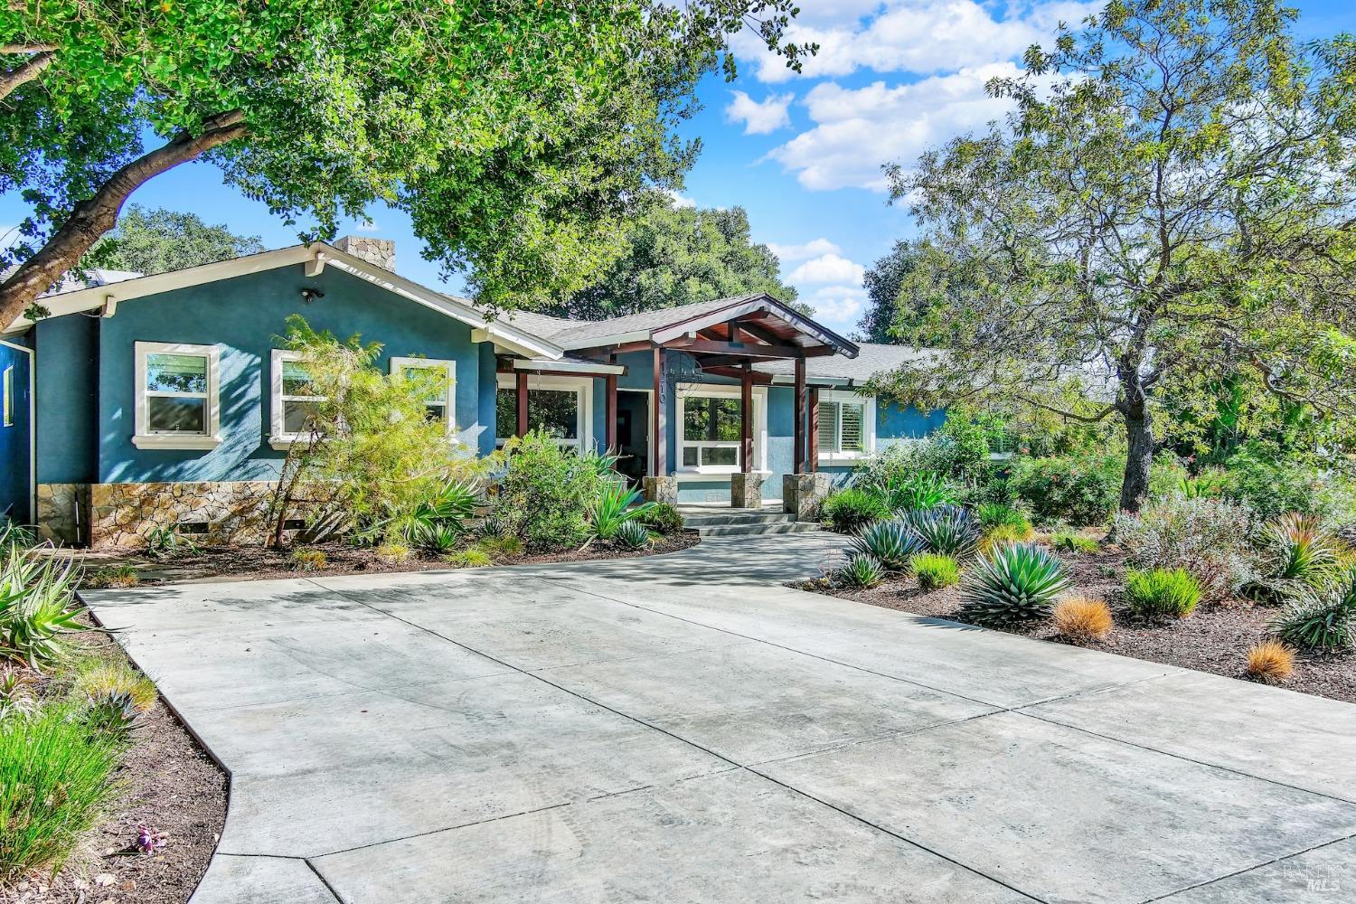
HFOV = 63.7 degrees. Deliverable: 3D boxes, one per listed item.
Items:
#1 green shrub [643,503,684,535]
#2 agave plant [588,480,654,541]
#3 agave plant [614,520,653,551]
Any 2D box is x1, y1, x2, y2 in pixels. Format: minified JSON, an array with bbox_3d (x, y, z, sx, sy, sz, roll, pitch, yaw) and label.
[{"bbox_3d":[-0.240,1.010,16.500,0.670,0.500,0.650,0,0,0],"label":"green shrub"},{"bbox_3d":[-0.830,0.840,15.800,0.980,0.880,0.950,0,0,0],"label":"agave plant"},{"bbox_3d":[-0.590,1.095,14.500,0.530,0.410,0.530,0,0,0],"label":"agave plant"}]

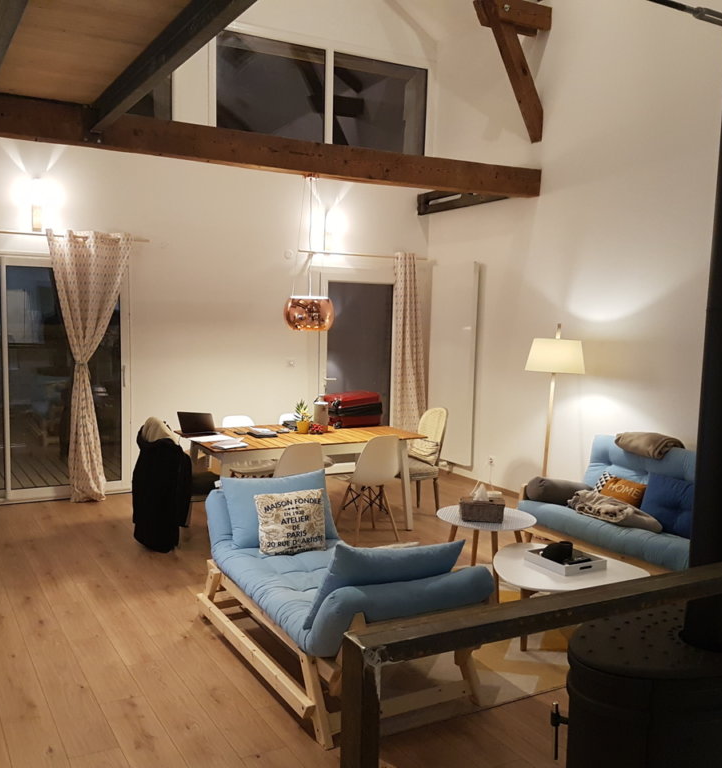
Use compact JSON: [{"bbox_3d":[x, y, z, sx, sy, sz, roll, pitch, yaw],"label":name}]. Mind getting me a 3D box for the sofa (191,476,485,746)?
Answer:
[{"bbox_3d":[-0.172,1.036,3.957,0.844,0.784,1.849,-2,7,-28],"label":"sofa"}]

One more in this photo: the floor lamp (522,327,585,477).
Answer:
[{"bbox_3d":[1.606,0.345,6.508,0.502,1.688,0.502,-3,7,-31],"label":"floor lamp"}]

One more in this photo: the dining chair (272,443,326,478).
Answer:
[{"bbox_3d":[-0.538,0.823,5.718,0.462,0.824,0.533,-2,7,-28],"label":"dining chair"}]

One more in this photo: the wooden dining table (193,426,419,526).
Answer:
[{"bbox_3d":[-0.509,0.788,6.391,1.779,0.754,0.985,-2,7,-27],"label":"wooden dining table"}]

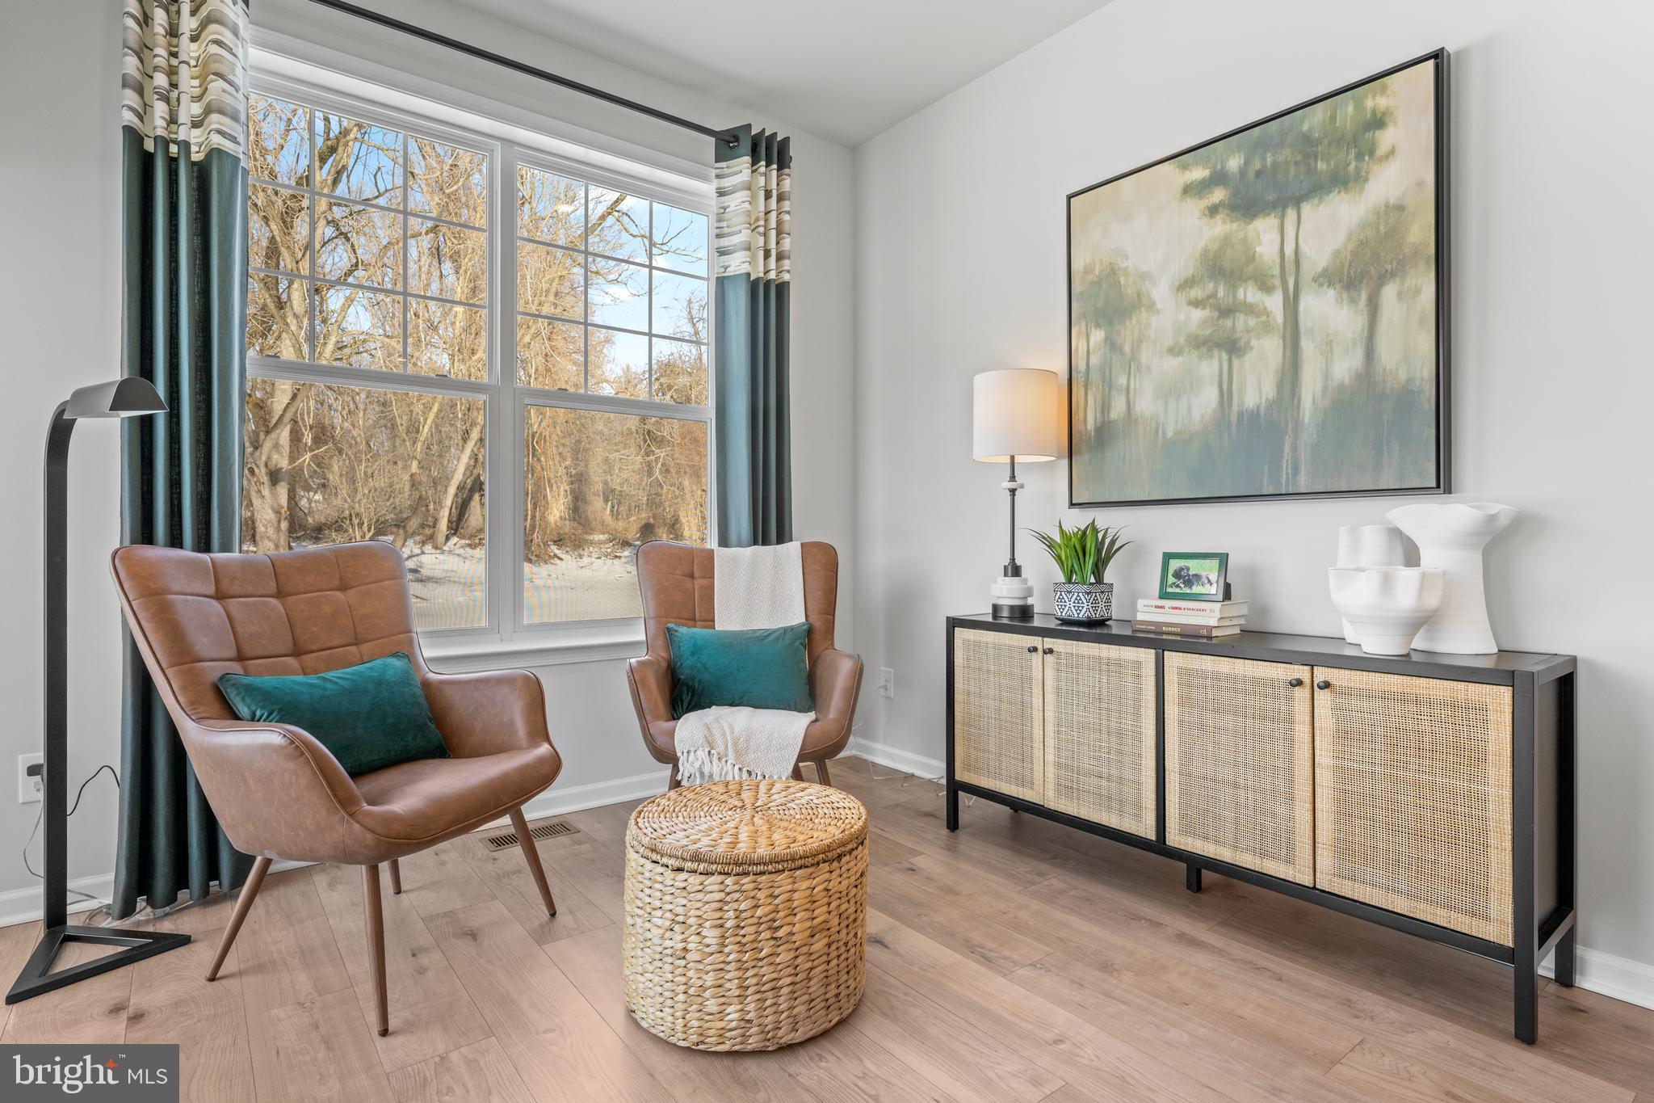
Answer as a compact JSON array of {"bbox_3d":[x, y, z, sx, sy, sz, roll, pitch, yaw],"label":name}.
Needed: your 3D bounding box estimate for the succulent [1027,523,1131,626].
[{"bbox_3d":[0.810,0.067,2.492,0.270,0.320,0.300,-1,1,-40],"label":"succulent"}]

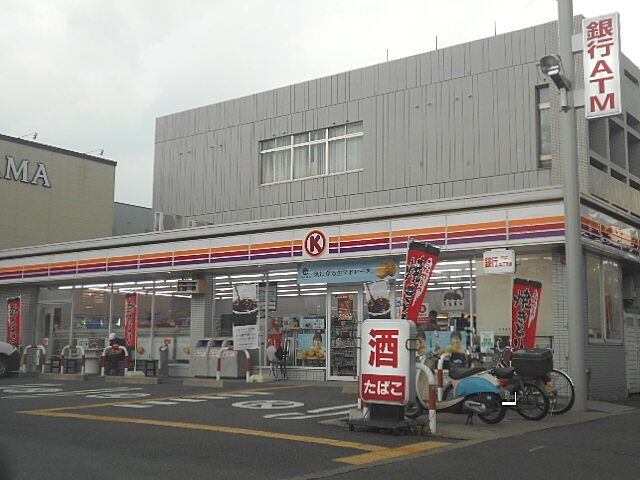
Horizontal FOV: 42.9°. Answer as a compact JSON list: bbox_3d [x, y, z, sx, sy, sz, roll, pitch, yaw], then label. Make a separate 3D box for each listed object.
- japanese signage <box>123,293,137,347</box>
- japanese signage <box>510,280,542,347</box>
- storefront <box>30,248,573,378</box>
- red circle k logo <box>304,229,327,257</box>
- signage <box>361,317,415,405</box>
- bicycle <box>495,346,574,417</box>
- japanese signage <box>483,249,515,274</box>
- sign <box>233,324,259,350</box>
[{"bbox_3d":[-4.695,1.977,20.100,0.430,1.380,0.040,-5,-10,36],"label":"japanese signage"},{"bbox_3d":[3.478,1.305,13.700,0.490,1.320,0.040,-5,-10,36],"label":"japanese signage"},{"bbox_3d":[-2.101,2.150,20.408,16.800,2.580,0.400,-5,-10,36],"label":"storefront"},{"bbox_3d":[-0.092,0.079,17.401,0.580,0.580,0.080,-5,-10,36],"label":"red circle k logo"},{"bbox_3d":[0.779,1.393,9.250,0.590,0.980,0.200,-4,-9,29],"label":"signage"},{"bbox_3d":[2.870,2.130,12.171,0.660,1.080,1.800,6,-10,-34],"label":"bicycle"},{"bbox_3d":[3.319,0.416,15.044,0.600,0.450,0.130,-5,-10,36],"label":"japanese signage"},{"bbox_3d":[-1.606,2.121,17.700,0.700,0.540,0.030,-5,-10,36],"label":"sign"}]

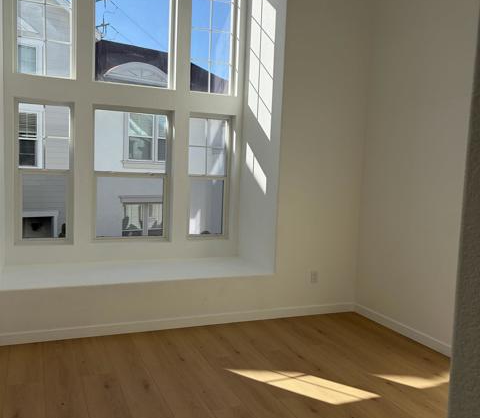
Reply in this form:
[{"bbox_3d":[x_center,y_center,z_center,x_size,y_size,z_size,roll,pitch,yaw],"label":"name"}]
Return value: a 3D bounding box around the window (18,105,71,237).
[{"bbox_3d":[-1.967,-0.361,4.851,0.551,1.436,0.110,0,5,-23],"label":"window"}]

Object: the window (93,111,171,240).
[{"bbox_3d":[-1.158,-0.359,5.200,0.850,1.428,0.110,0,5,-23],"label":"window"}]

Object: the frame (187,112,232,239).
[{"bbox_3d":[-0.374,-0.360,5.576,0.488,1.385,0.100,0,5,-23],"label":"frame"}]

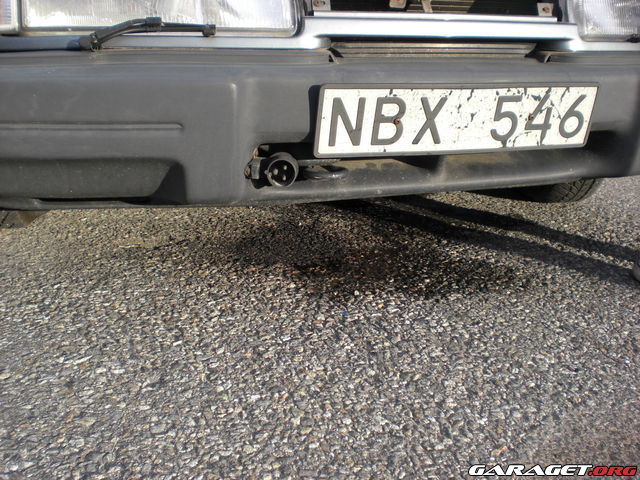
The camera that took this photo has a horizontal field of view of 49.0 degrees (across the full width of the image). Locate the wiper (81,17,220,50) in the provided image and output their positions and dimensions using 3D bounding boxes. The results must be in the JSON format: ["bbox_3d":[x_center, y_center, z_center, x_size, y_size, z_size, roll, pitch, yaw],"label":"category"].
[{"bbox_3d":[-0.252,-0.303,1.034,0.193,0.042,0.040,-4,24,-14],"label":"wiper"}]

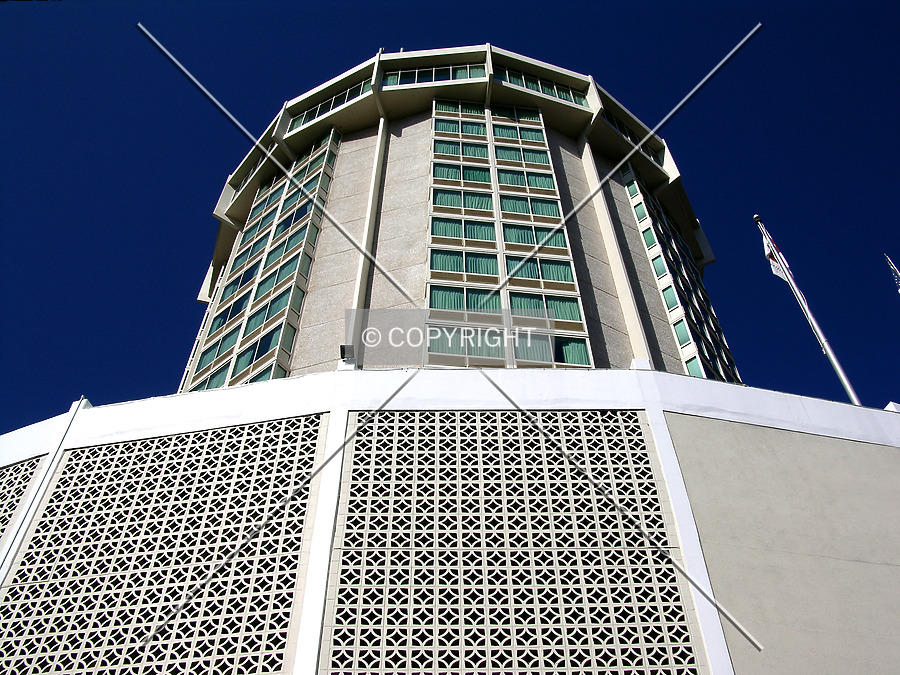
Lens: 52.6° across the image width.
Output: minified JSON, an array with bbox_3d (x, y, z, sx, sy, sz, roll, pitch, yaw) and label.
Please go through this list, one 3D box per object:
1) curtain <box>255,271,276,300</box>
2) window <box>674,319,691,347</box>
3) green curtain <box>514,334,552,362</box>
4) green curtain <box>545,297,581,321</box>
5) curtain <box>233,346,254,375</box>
[{"bbox_3d":[-8.209,-2.287,40.932,1.321,1.514,0.150,-34,-60,22],"label":"curtain"},{"bbox_3d":[10.037,-0.190,39.159,0.512,1.594,0.120,-32,-60,22],"label":"window"},{"bbox_3d":[2.969,0.415,32.719,1.283,1.485,0.120,5,-54,-4],"label":"green curtain"},{"bbox_3d":[4.343,-1.125,34.893,1.235,1.485,0.100,5,-54,-4],"label":"green curtain"},{"bbox_3d":[-8.154,0.998,36.342,1.214,1.589,0.120,-33,-60,22],"label":"curtain"}]

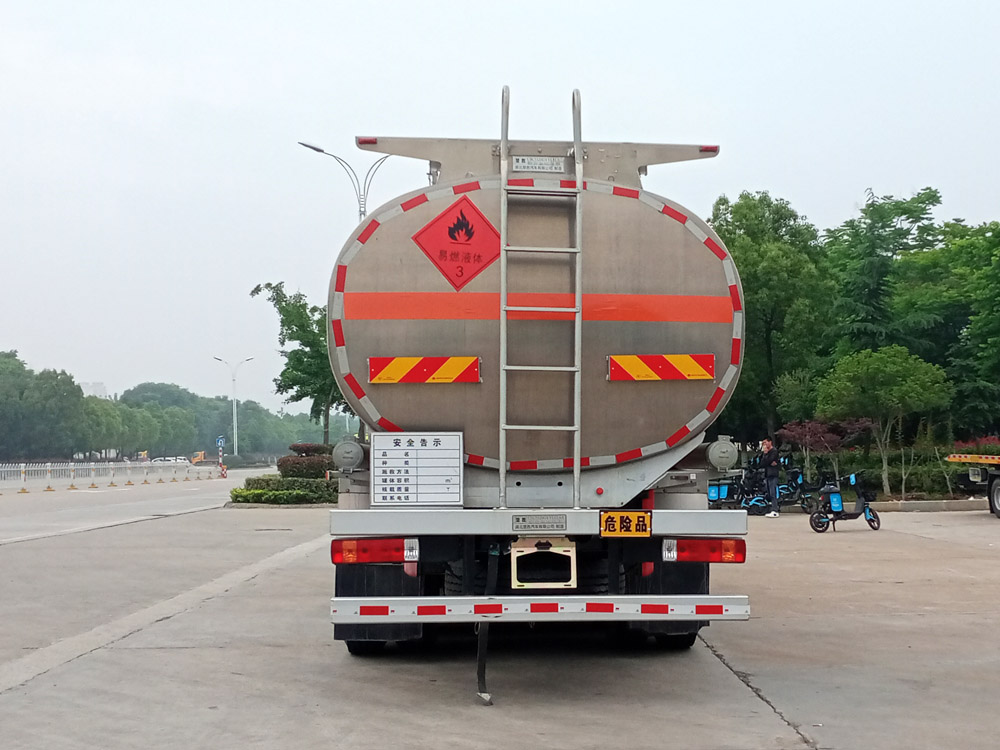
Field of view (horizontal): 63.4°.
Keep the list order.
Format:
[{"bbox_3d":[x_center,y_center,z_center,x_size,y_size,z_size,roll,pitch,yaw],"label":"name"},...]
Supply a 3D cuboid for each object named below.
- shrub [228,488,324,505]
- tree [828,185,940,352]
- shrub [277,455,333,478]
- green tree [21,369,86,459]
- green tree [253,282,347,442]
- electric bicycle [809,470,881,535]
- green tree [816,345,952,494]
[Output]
[{"bbox_3d":[-5.646,3.152,20.900,2.700,0.450,1.000,0,-5,0],"label":"shrub"},{"bbox_3d":[12.936,-1.513,27.500,4.400,9.600,4.200,0,-5,0],"label":"tree"},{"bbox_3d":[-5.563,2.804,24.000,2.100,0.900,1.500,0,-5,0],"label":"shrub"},{"bbox_3d":[-36.431,3.712,66.000,5.600,8.600,5.500,0,-5,0],"label":"green tree"},{"bbox_3d":[-5.898,0.241,26.000,4.100,7.100,4.000,0,-5,0],"label":"green tree"},{"bbox_3d":[6.117,2.236,14.300,1.550,1.100,0.620,2,-5,-20],"label":"electric bicycle"},{"bbox_3d":[9.744,1.128,20.500,3.450,3.800,3.200,0,-5,0],"label":"green tree"}]

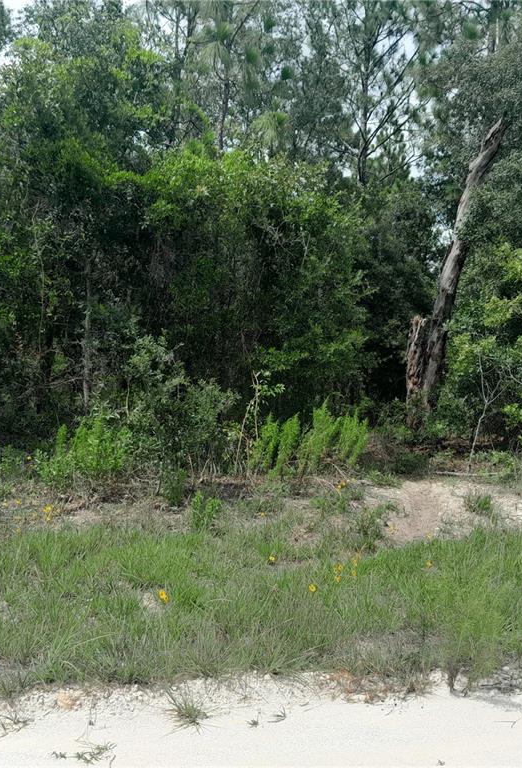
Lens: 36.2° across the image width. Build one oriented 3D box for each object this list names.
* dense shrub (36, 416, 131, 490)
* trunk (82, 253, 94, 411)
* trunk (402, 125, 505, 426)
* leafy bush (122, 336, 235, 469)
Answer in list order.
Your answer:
[{"bbox_3d":[-2.111,0.827,9.500,1.108,0.854,0.950,0,1,0],"label":"dense shrub"},{"bbox_3d":[-2.498,-0.742,11.500,0.172,2.293,0.180,0,1,0],"label":"trunk"},{"bbox_3d":[3.117,-1.755,12.800,1.565,4.883,1.000,0,1,0],"label":"trunk"},{"bbox_3d":[-1.041,0.249,10.200,1.425,1.695,1.300,0,1,0],"label":"leafy bush"}]

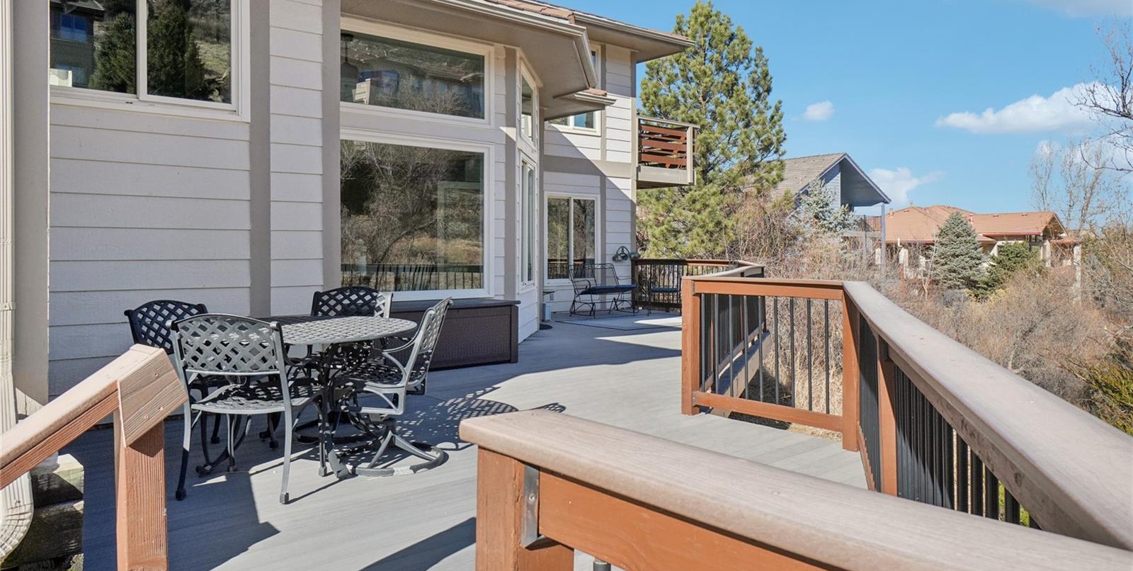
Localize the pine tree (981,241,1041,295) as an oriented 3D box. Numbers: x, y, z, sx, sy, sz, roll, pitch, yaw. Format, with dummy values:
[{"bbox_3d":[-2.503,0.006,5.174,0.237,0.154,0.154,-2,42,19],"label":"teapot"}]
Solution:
[{"bbox_3d":[24.693,-0.899,41.999,3.300,3.050,3.300,0,2,0],"label":"pine tree"}]

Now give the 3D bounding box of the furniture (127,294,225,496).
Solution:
[{"bbox_3d":[-1.990,0.503,4.195,0.600,0.840,0.570,1,3,19],"label":"furniture"}]

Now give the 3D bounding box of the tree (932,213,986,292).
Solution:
[{"bbox_3d":[23.344,-1.850,44.962,3.300,4.900,3.300,0,2,0],"label":"tree"}]

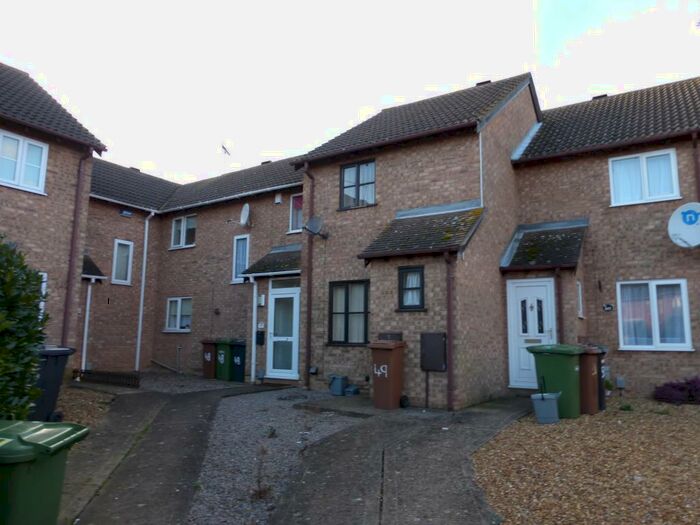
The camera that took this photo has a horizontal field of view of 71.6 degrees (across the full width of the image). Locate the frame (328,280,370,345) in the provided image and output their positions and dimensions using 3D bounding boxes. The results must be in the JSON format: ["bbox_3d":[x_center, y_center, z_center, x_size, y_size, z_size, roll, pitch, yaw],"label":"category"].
[{"bbox_3d":[-0.003,1.048,10.223,1.029,1.359,0.100,-5,-10,32],"label":"frame"}]

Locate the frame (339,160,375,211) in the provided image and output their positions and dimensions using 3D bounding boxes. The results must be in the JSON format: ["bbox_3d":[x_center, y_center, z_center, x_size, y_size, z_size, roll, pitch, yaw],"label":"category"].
[{"bbox_3d":[0.181,-1.666,10.518,0.919,1.098,0.100,-5,-10,32],"label":"frame"}]

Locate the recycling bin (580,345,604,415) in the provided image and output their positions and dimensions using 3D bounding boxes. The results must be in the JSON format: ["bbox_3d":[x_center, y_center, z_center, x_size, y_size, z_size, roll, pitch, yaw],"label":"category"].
[{"bbox_3d":[3.718,1.913,7.934,0.660,1.050,0.530,-7,-11,42],"label":"recycling bin"}]

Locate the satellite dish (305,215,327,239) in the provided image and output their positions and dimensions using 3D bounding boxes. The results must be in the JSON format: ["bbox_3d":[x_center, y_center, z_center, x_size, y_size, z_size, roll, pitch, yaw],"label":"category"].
[{"bbox_3d":[-0.731,-0.764,10.596,0.420,0.470,0.350,-7,-11,43],"label":"satellite dish"}]

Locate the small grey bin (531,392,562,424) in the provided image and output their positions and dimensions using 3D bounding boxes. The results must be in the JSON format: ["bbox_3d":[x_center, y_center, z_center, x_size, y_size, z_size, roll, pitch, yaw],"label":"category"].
[{"bbox_3d":[2.787,2.050,6.895,0.360,0.410,0.330,-4,-9,27],"label":"small grey bin"}]

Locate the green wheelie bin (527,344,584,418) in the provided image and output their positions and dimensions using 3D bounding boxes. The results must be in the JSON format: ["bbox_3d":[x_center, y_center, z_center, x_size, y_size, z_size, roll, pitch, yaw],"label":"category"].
[{"bbox_3d":[3.256,1.867,7.682,0.720,1.060,0.580,-7,-11,42],"label":"green wheelie bin"}]

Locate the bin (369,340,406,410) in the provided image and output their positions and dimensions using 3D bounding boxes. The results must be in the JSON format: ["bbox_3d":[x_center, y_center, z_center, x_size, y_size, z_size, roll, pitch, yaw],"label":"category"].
[{"bbox_3d":[0.577,1.746,7.591,0.455,1.000,0.530,-5,-10,32],"label":"bin"}]

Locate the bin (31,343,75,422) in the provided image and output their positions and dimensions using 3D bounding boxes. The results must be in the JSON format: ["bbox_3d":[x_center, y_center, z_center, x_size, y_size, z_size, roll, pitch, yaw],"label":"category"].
[{"bbox_3d":[-4.613,1.828,7.260,0.740,1.070,0.580,6,-10,-32],"label":"bin"}]

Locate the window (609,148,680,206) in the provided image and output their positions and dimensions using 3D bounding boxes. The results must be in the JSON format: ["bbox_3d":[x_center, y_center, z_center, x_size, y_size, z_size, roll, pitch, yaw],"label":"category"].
[{"bbox_3d":[5.926,-1.697,9.810,1.189,1.023,0.100,-5,-10,32],"label":"window"}]

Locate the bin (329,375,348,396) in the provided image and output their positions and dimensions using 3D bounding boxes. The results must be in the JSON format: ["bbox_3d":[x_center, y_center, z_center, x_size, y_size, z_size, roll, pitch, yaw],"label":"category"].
[{"bbox_3d":[-0.194,2.368,9.444,0.320,0.410,0.310,8,-11,-41],"label":"bin"}]

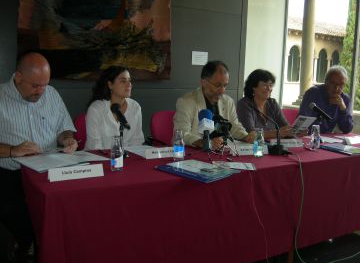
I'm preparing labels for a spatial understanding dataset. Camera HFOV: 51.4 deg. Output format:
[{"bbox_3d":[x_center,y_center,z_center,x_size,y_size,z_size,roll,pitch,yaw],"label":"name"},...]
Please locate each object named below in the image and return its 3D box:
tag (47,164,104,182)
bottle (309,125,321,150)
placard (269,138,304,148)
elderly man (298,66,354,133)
[{"bbox_3d":[-0.506,0.194,1.839,0.259,0.066,0.060,-3,10,-29],"label":"tag"},{"bbox_3d":[1.085,0.042,2.973,0.068,0.195,0.068,-3,9,-27],"label":"bottle"},{"bbox_3d":[0.851,0.092,3.023,0.285,0.072,0.060,-2,9,-20],"label":"placard"},{"bbox_3d":[1.368,0.081,3.574,0.540,1.383,0.750,-1,9,-17],"label":"elderly man"}]

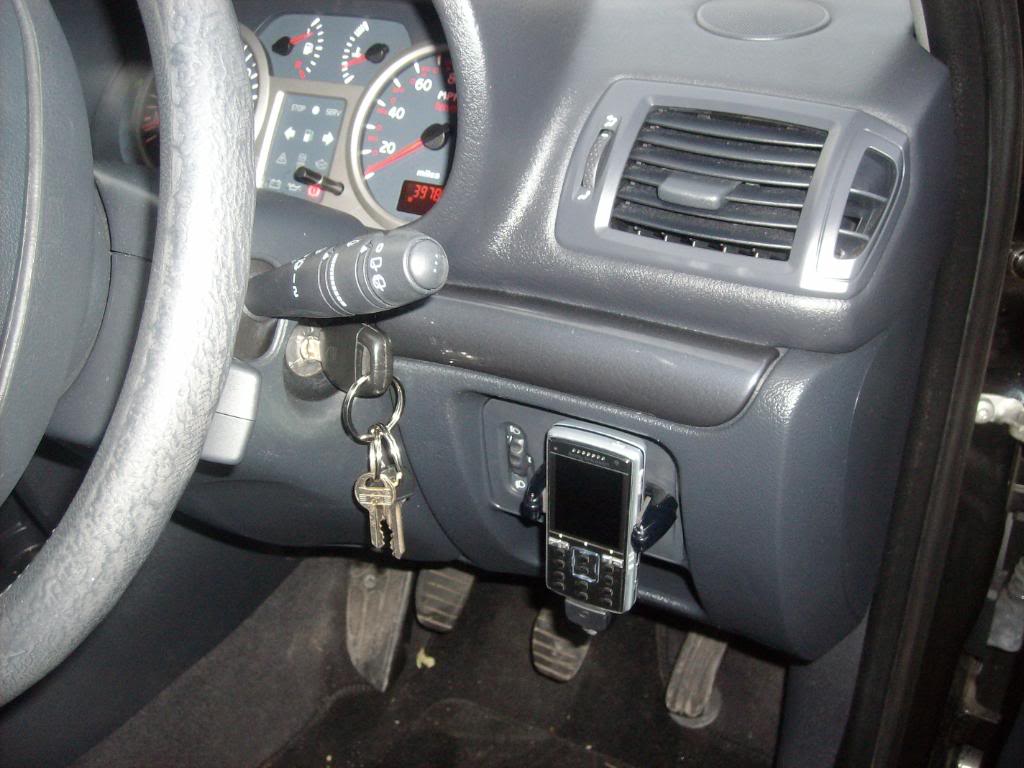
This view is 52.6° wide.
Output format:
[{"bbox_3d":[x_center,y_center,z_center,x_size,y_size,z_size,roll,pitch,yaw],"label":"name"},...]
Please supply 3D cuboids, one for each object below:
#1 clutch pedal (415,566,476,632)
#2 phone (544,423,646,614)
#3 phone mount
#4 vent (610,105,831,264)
[{"bbox_3d":[-0.064,0.204,1.006,0.054,0.068,0.026,12,1,16],"label":"clutch pedal"},{"bbox_3d":[0.044,0.071,0.558,0.048,0.102,0.017,15,31,26],"label":"phone"},{"bbox_3d":[0.051,0.091,0.592,0.075,0.090,0.056,15,31,26],"label":"phone mount"},{"bbox_3d":[0.114,-0.107,0.573,0.100,0.075,0.030,13,-11,16],"label":"vent"}]

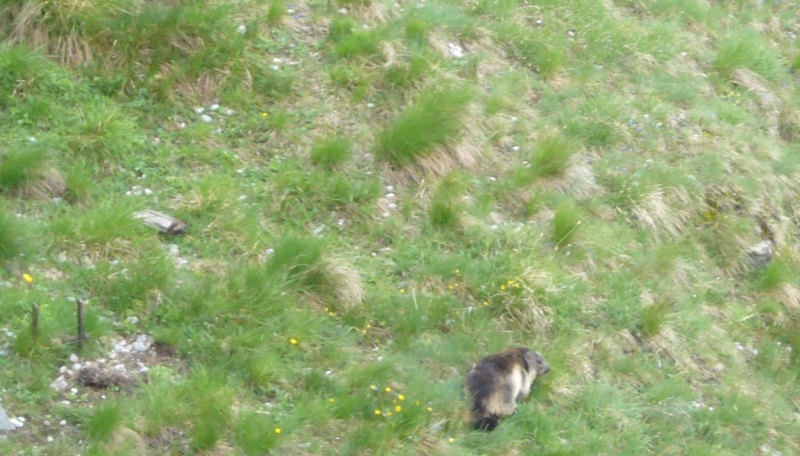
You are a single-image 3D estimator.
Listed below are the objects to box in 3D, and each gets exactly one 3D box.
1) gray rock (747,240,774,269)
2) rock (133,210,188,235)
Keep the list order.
[{"bbox_3d":[1.433,0.110,9.400,0.100,0.100,0.085,0,16,0],"label":"gray rock"},{"bbox_3d":[-0.965,-0.022,9.500,0.200,0.053,0.100,6,17,21],"label":"rock"}]

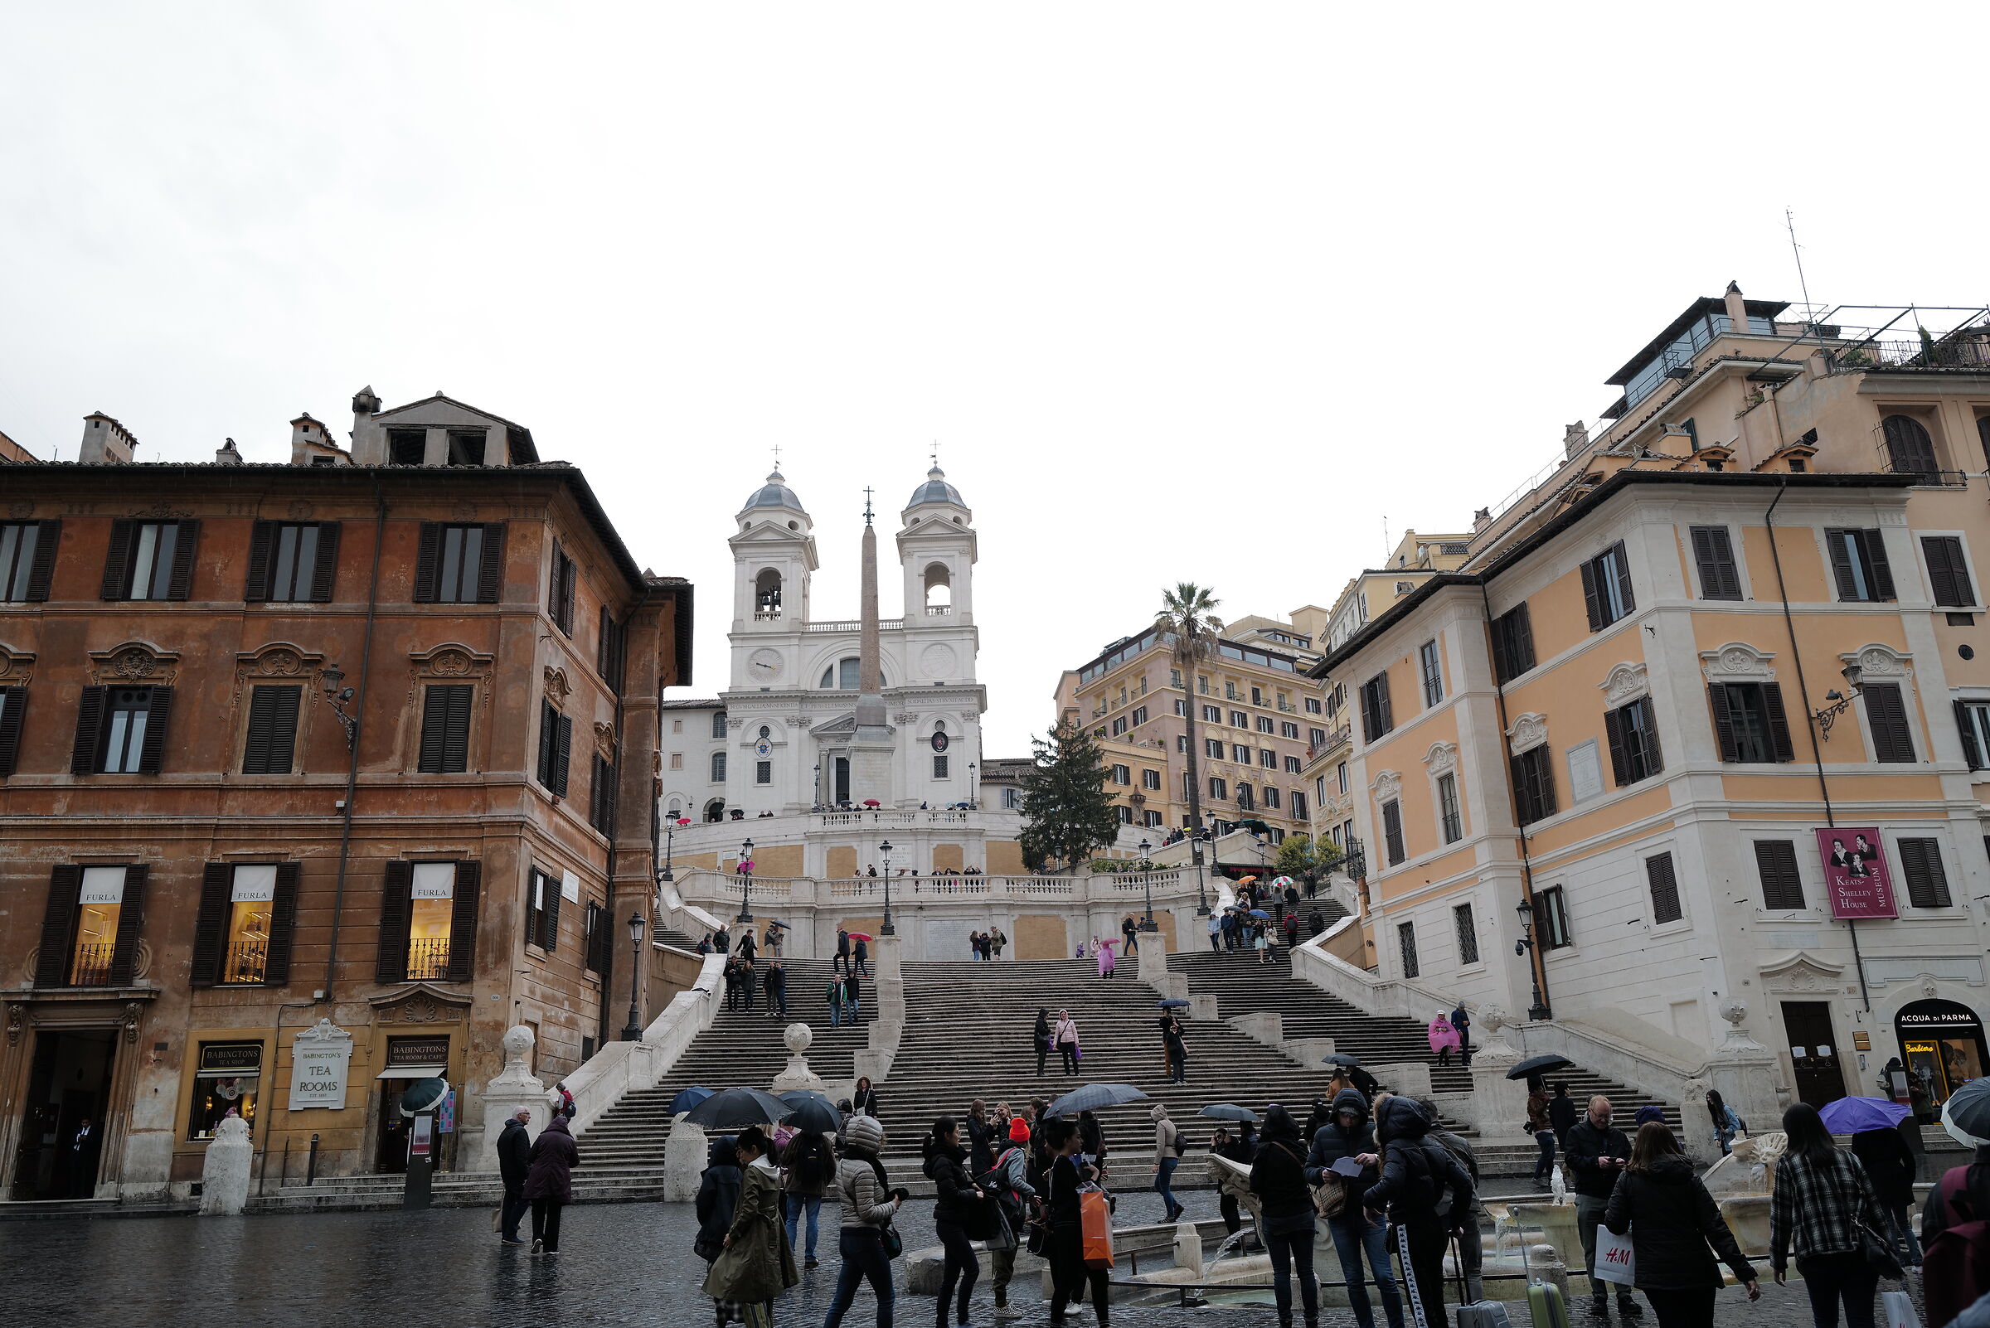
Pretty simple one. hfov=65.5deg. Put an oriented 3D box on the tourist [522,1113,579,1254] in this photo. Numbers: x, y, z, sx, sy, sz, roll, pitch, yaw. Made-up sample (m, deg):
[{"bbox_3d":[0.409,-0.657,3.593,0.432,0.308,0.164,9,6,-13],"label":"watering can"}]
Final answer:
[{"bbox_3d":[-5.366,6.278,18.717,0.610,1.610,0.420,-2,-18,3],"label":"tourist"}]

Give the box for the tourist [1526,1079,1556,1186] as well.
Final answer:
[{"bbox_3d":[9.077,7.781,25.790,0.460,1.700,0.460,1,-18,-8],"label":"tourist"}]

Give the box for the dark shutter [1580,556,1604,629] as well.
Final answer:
[{"bbox_3d":[17.950,-2.010,46.537,0.060,2.179,0.520,4,-19,-17],"label":"dark shutter"}]

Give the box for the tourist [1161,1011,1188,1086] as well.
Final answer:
[{"bbox_3d":[4.348,9.366,37.817,0.600,1.720,0.480,-3,-18,3],"label":"tourist"}]

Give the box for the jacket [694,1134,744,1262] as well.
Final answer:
[{"bbox_3d":[-2.227,4.409,12.780,0.490,0.996,0.330,-1,-18,-3],"label":"jacket"}]

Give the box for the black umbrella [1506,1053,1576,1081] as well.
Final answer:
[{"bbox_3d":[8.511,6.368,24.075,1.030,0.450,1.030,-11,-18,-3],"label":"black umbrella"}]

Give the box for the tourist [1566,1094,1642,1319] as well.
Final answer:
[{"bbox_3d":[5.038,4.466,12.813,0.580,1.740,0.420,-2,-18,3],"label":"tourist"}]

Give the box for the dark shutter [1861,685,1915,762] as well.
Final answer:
[{"bbox_3d":[21.680,1.425,37.546,0.985,1.960,0.100,0,-18,-7],"label":"dark shutter"}]

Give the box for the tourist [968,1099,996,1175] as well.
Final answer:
[{"bbox_3d":[-0.210,7.770,24.605,0.460,1.640,0.460,-9,-19,23],"label":"tourist"}]

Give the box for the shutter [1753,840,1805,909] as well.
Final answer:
[{"bbox_3d":[20.910,5.625,41.210,1.070,1.850,0.080,0,-18,-4],"label":"shutter"}]

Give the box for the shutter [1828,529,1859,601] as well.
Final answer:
[{"bbox_3d":[24.144,-2.804,44.098,0.560,2.150,0.070,0,-18,-4],"label":"shutter"}]

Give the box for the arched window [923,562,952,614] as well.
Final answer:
[{"bbox_3d":[-5.672,-7.437,152.659,2.759,5.569,0.600,-2,-18,0],"label":"arched window"}]

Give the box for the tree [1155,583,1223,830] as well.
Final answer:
[{"bbox_3d":[10.704,4.043,84.056,3.748,18.066,3.748,-2,-18,0],"label":"tree"}]

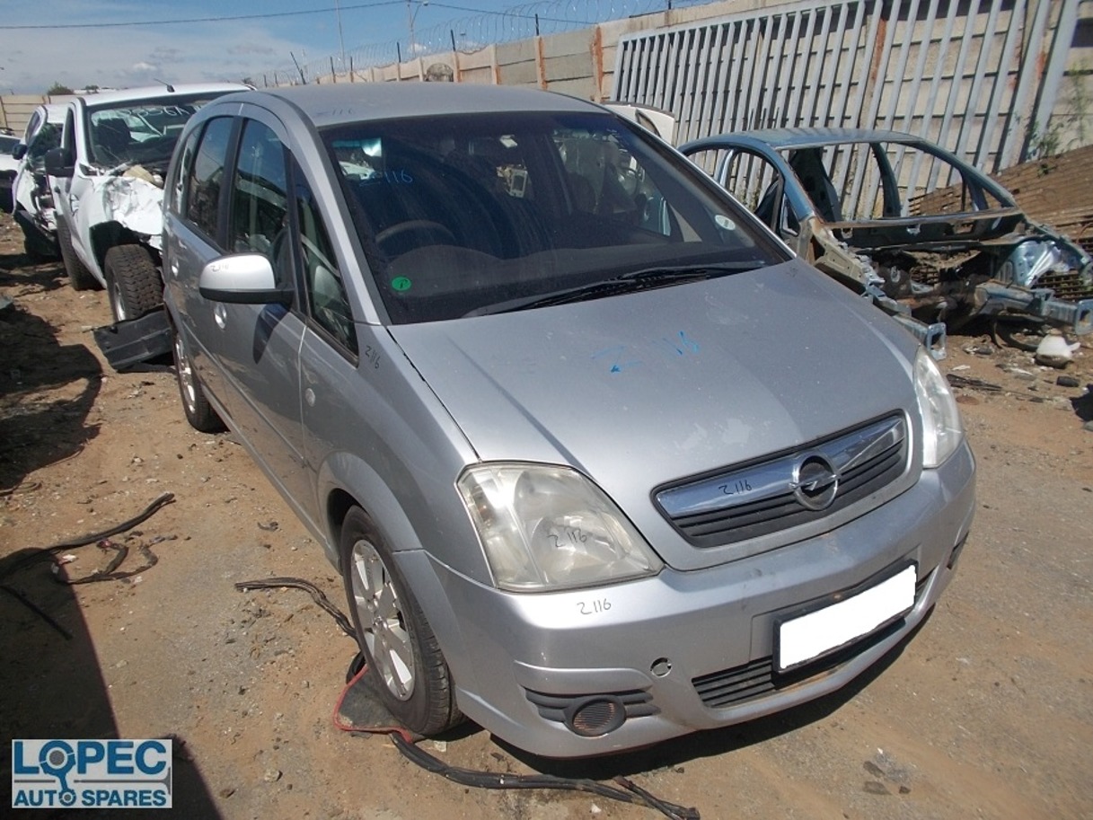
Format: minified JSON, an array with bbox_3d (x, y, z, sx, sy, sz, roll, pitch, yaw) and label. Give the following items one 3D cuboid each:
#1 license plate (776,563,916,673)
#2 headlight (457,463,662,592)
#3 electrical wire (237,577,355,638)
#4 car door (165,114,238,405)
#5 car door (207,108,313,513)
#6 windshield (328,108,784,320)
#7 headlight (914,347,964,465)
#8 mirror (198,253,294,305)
[{"bbox_3d":[0.681,0.461,1.834,0.450,0.130,0.025,-10,16,-31],"label":"license plate"},{"bbox_3d":[0.017,0.219,1.665,0.350,0.250,0.330,-13,23,-30],"label":"headlight"},{"bbox_3d":[-0.816,0.624,2.700,0.600,0.040,0.150,11,23,30],"label":"electrical wire"},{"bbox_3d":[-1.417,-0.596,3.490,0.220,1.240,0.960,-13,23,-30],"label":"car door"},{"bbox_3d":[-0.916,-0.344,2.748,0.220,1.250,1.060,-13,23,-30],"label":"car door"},{"bbox_3d":[0.016,-0.655,2.504,1.370,0.130,0.990,-13,52,-30],"label":"windshield"},{"bbox_3d":[1.019,-0.021,2.260,0.350,0.250,0.330,-13,23,-30],"label":"headlight"},{"bbox_3d":[-0.849,-0.362,2.310,0.240,0.160,0.170,-13,23,-30],"label":"mirror"}]

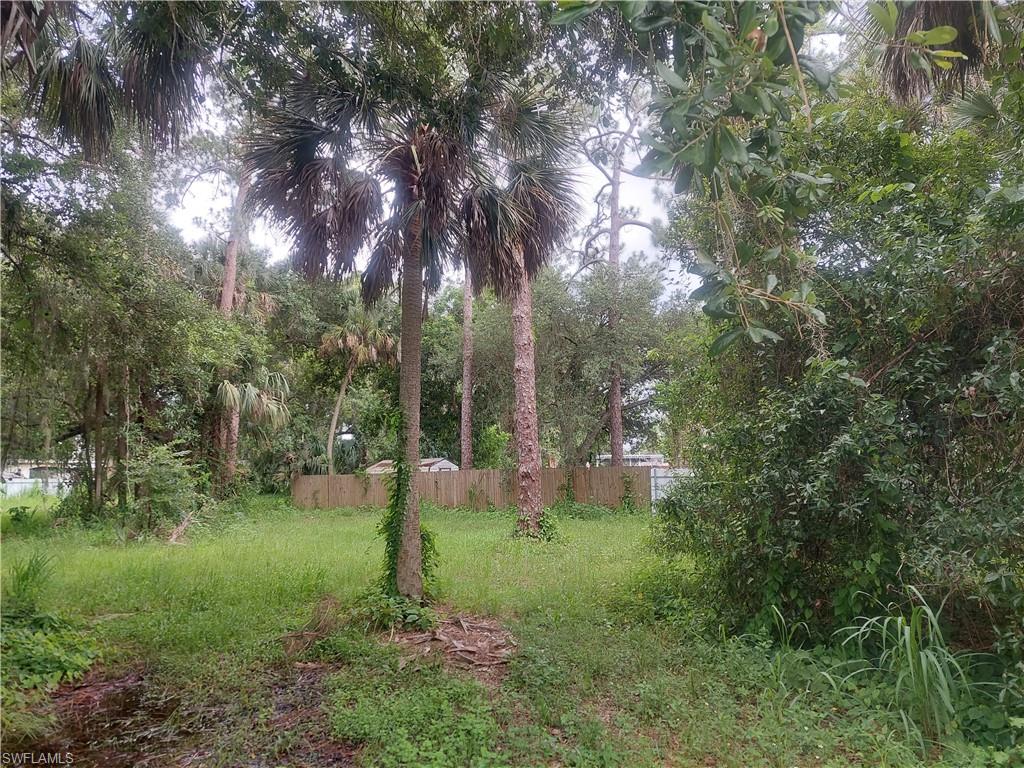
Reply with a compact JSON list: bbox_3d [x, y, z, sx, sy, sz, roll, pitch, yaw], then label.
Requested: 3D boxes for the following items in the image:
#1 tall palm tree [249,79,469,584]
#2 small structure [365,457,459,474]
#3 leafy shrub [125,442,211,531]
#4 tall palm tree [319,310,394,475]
[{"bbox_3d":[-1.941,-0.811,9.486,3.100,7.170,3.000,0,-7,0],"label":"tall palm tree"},{"bbox_3d":[-5.290,5.193,37.644,4.200,2.580,2.800,-4,-8,26],"label":"small structure"},{"bbox_3d":[-9.509,2.868,19.593,2.350,2.500,2.280,0,-7,0],"label":"leafy shrub"},{"bbox_3d":[-8.385,1.119,38.682,4.100,10.930,4.000,0,-7,0],"label":"tall palm tree"}]

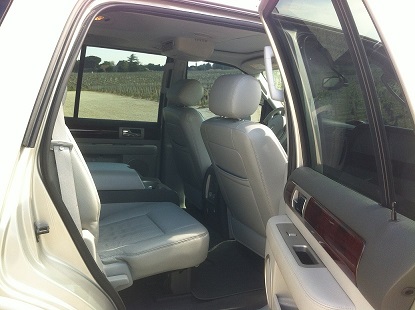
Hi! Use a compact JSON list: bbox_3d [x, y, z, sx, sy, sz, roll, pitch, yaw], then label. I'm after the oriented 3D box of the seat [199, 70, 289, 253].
[{"bbox_3d":[0.404,0.134,2.476,0.830,1.100,0.550,1,11,-30],"label":"seat"}]

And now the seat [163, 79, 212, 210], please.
[{"bbox_3d":[0.072,-0.008,3.199,0.830,1.070,0.550,1,11,-30],"label":"seat"}]

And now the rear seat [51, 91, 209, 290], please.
[{"bbox_3d":[-0.452,0.165,1.996,0.840,1.040,0.560,1,11,-30],"label":"rear seat"}]

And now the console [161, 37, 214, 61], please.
[{"bbox_3d":[-0.160,-0.624,2.428,0.300,0.110,0.260,1,11,-30],"label":"console"}]

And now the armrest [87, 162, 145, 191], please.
[{"bbox_3d":[-0.591,0.118,2.382,0.400,0.100,0.280,1,11,-30],"label":"armrest"}]

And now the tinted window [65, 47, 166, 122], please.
[{"bbox_3d":[-0.695,-0.510,3.079,0.820,0.500,0.040,1,25,-30],"label":"tinted window"}]

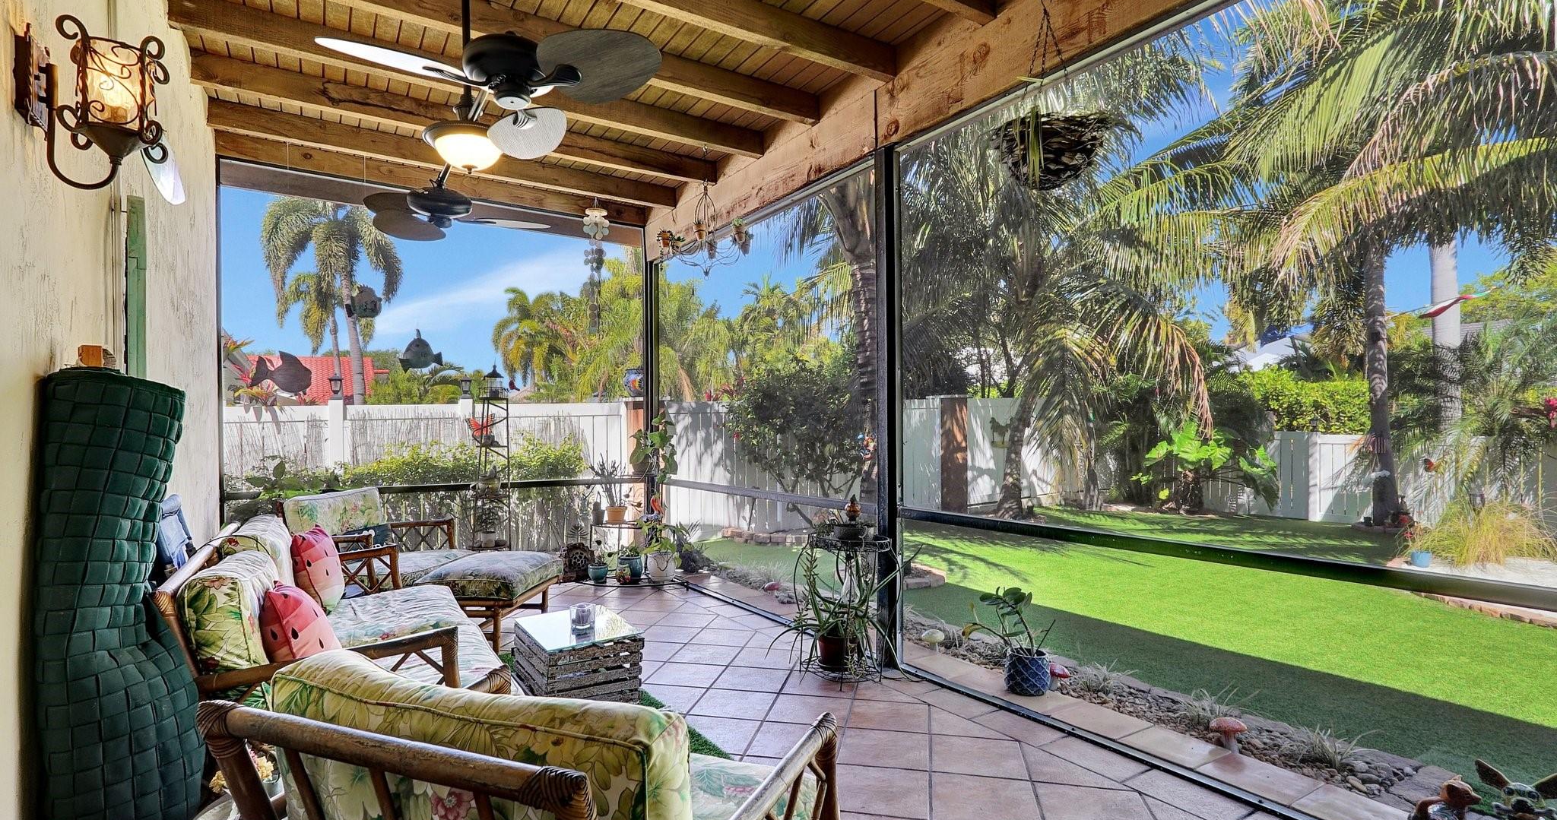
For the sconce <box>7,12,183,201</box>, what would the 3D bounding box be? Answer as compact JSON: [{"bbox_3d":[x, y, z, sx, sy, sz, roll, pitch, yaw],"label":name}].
[{"bbox_3d":[-1.256,-0.567,1.282,0.210,0.310,0.180,2,-3,-34],"label":"sconce"}]

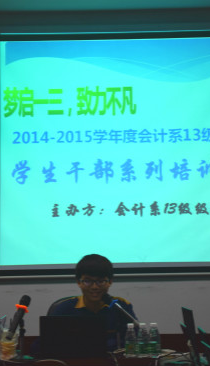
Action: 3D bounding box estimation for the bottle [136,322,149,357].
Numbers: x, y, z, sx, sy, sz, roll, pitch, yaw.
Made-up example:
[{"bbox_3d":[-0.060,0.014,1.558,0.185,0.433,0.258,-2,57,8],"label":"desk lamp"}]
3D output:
[{"bbox_3d":[0.192,0.799,6.050,0.058,0.171,0.058,-1,-1,0],"label":"bottle"}]

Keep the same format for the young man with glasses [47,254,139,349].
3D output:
[{"bbox_3d":[-0.056,1.012,6.187,0.520,1.270,0.800,-1,-1,0],"label":"young man with glasses"}]

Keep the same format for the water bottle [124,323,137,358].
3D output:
[{"bbox_3d":[0.131,0.798,6.040,0.058,0.171,0.058,-1,-1,0],"label":"water bottle"}]

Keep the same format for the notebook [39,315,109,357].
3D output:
[{"bbox_3d":[-0.158,0.772,6.062,0.340,0.220,0.320,-1,-1,1],"label":"notebook"}]

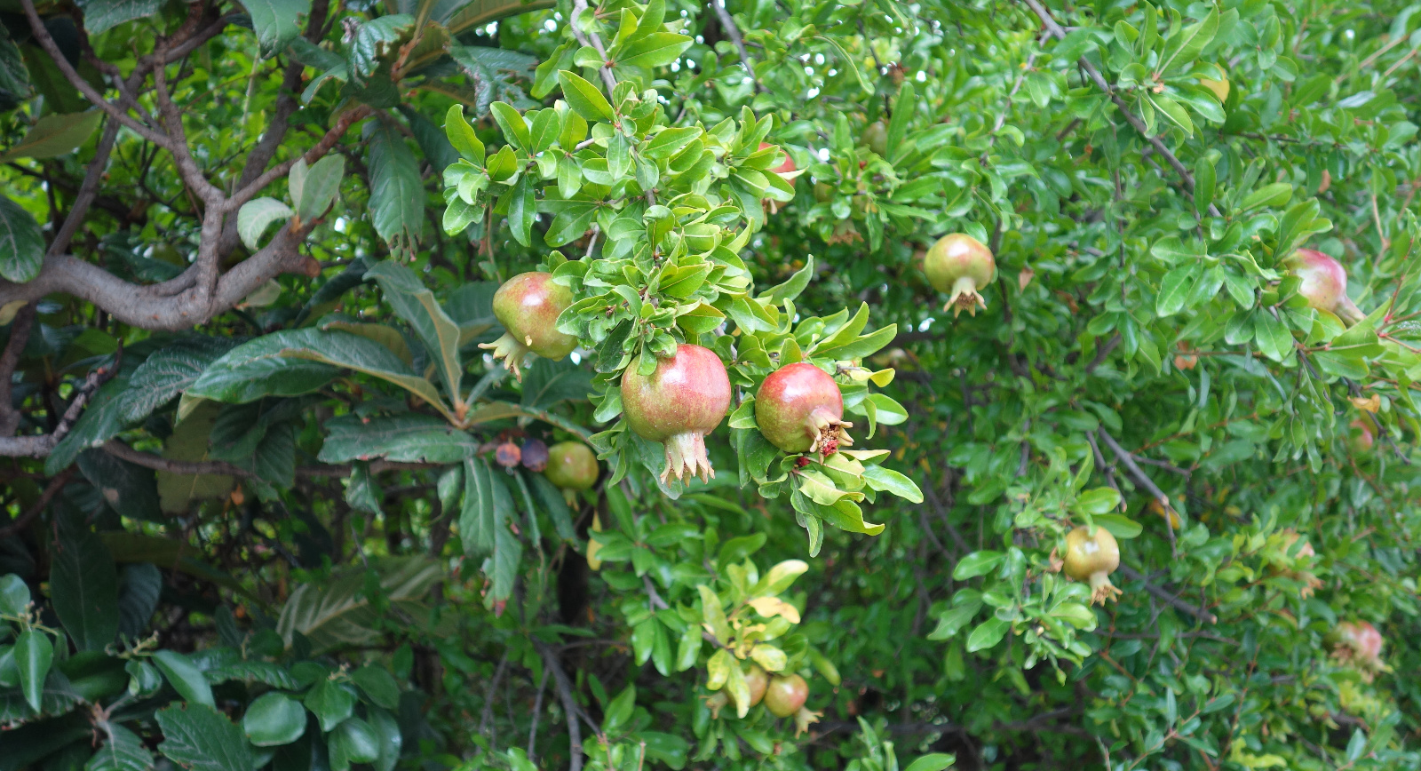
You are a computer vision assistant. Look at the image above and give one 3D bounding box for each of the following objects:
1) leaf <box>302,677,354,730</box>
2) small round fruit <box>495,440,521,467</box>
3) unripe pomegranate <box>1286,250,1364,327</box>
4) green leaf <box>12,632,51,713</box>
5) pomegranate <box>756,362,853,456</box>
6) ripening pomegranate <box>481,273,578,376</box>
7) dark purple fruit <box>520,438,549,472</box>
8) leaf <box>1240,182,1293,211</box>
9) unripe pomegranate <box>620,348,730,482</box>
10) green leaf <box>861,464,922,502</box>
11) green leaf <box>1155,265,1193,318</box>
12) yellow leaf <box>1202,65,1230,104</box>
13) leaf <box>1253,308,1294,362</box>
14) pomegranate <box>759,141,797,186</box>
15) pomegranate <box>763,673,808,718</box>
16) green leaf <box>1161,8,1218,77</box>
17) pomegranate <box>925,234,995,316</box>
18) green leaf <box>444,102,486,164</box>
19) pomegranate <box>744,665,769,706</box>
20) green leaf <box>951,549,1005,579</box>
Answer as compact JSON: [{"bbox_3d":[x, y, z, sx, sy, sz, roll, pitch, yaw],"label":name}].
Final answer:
[{"bbox_3d":[-0.330,0.275,1.500,0.044,0.050,0.014,6,-20,2],"label":"leaf"},{"bbox_3d":[-0.175,0.059,1.500,0.023,0.024,0.023,0,0,0],"label":"small round fruit"},{"bbox_3d":[0.565,-0.091,1.600,0.092,0.055,0.055,43,0,12],"label":"unripe pomegranate"},{"bbox_3d":[-0.579,0.244,1.480,0.033,0.071,0.014,-6,-11,-1],"label":"green leaf"},{"bbox_3d":[0.070,0.020,1.290,0.068,0.068,0.081,-33,44,-23],"label":"pomegranate"},{"bbox_3d":[-0.136,-0.047,1.320,0.069,0.083,0.069,36,-21,0],"label":"ripening pomegranate"},{"bbox_3d":[-0.157,0.062,1.550,0.025,0.029,0.025,0,-3,0],"label":"dark purple fruit"},{"bbox_3d":[0.528,-0.178,1.650,0.054,0.022,0.009,-27,-47,12],"label":"leaf"},{"bbox_3d":[-0.025,0.021,1.270,0.080,0.101,0.080,0,0,0],"label":"unripe pomegranate"},{"bbox_3d":[0.131,0.070,1.250,0.051,0.020,0.011,24,-28,11],"label":"green leaf"},{"bbox_3d":[0.428,-0.087,1.600,0.028,0.060,0.011,35,-9,9],"label":"green leaf"},{"bbox_3d":[0.494,-0.294,1.700,0.028,0.038,0.012,0,-3,6],"label":"yellow leaf"},{"bbox_3d":[0.502,-0.045,1.550,0.031,0.053,0.011,-21,-14,-6],"label":"leaf"},{"bbox_3d":[0.050,-0.186,1.550,0.058,0.066,0.058,0,0,0],"label":"pomegranate"},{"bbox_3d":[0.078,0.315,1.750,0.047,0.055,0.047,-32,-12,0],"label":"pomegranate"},{"bbox_3d":[0.391,-0.282,1.420,0.029,0.080,0.014,41,9,12],"label":"green leaf"},{"bbox_3d":[0.247,-0.110,1.720,0.070,0.081,0.070,0,0,0],"label":"pomegranate"},{"bbox_3d":[-0.183,-0.187,1.290,0.021,0.050,0.008,-22,-9,-24],"label":"green leaf"},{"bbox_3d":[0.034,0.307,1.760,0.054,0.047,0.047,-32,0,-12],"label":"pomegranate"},{"bbox_3d":[0.278,0.186,1.800,0.062,0.010,0.026,-14,49,-21],"label":"green leaf"}]

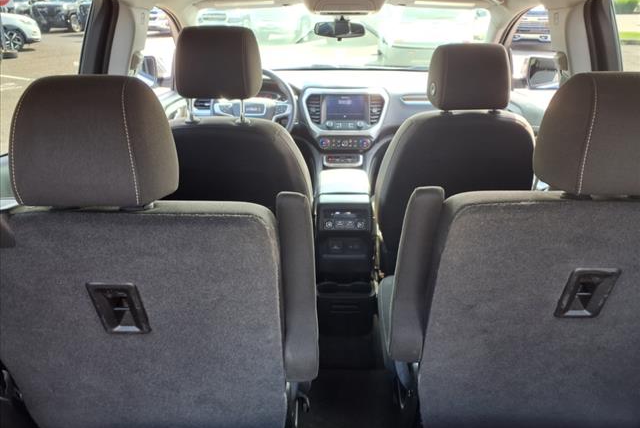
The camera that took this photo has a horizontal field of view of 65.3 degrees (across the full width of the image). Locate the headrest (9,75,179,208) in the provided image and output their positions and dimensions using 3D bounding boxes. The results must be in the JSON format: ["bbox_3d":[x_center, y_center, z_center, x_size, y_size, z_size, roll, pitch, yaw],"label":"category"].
[{"bbox_3d":[-0.358,-0.116,0.800,0.262,0.210,0.130,1,29,1],"label":"headrest"}]

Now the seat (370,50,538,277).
[{"bbox_3d":[0.482,-0.195,1.970,0.540,0.950,0.760,1,23,1],"label":"seat"}]

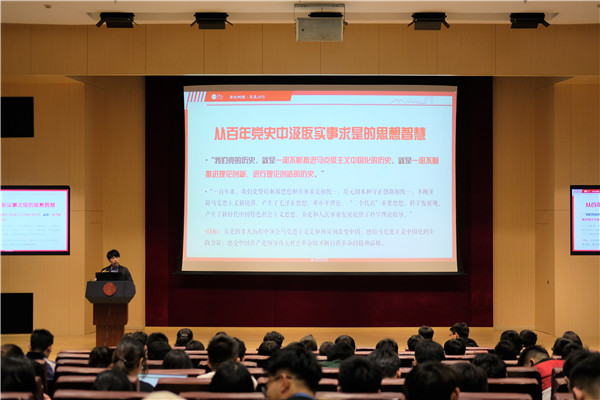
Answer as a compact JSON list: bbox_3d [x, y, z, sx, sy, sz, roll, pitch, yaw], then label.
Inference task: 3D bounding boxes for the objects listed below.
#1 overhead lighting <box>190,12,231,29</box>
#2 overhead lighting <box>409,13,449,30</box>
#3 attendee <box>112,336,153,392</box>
[{"bbox_3d":[-1.420,-2.870,14.200,0.650,0.270,0.360,0,0,0],"label":"overhead lighting"},{"bbox_3d":[2.060,-2.870,14.200,0.640,0.280,0.360,0,0,0],"label":"overhead lighting"},{"bbox_3d":[-1.170,1.570,6.220,0.480,1.220,0.750,0,0,6],"label":"attendee"}]

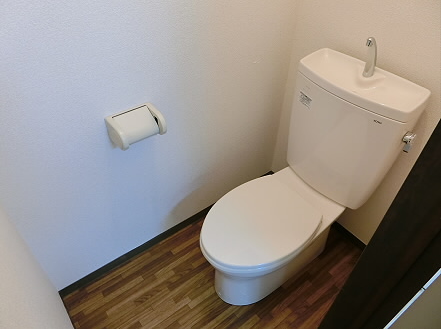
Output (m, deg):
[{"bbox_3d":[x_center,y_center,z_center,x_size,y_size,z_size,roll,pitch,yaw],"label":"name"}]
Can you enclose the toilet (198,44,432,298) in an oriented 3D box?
[{"bbox_3d":[0.261,0.129,1.276,0.746,0.890,0.442,-27,49,-27],"label":"toilet"}]

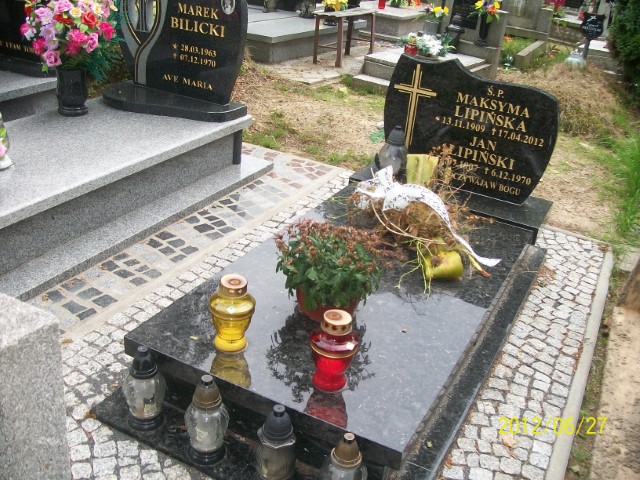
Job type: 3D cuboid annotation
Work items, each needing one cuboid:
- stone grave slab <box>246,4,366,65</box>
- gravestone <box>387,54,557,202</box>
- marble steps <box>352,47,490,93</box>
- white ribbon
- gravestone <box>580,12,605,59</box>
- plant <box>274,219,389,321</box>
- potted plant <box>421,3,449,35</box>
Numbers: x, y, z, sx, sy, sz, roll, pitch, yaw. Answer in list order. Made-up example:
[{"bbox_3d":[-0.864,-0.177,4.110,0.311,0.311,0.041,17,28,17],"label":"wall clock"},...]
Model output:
[{"bbox_3d":[-0.557,-2.505,7.960,1.500,0.260,2.200,19,29,25],"label":"stone grave slab"},{"bbox_3d":[0.683,-0.521,3.100,0.799,0.585,0.070,17,28,23],"label":"gravestone"},{"bbox_3d":[0.986,-1.601,6.376,0.820,0.260,1.250,20,29,28],"label":"marble steps"},{"bbox_3d":[0.438,-0.118,2.730,0.660,0.230,0.280,17,28,23],"label":"white ribbon"},{"bbox_3d":[3.276,-2.442,8.028,0.275,0.560,0.060,22,30,31],"label":"gravestone"},{"bbox_3d":[0.033,0.111,2.116,0.340,0.280,0.320,4,26,-2],"label":"plant"},{"bbox_3d":[1.215,-2.362,7.080,0.280,0.300,0.260,20,29,28],"label":"potted plant"}]

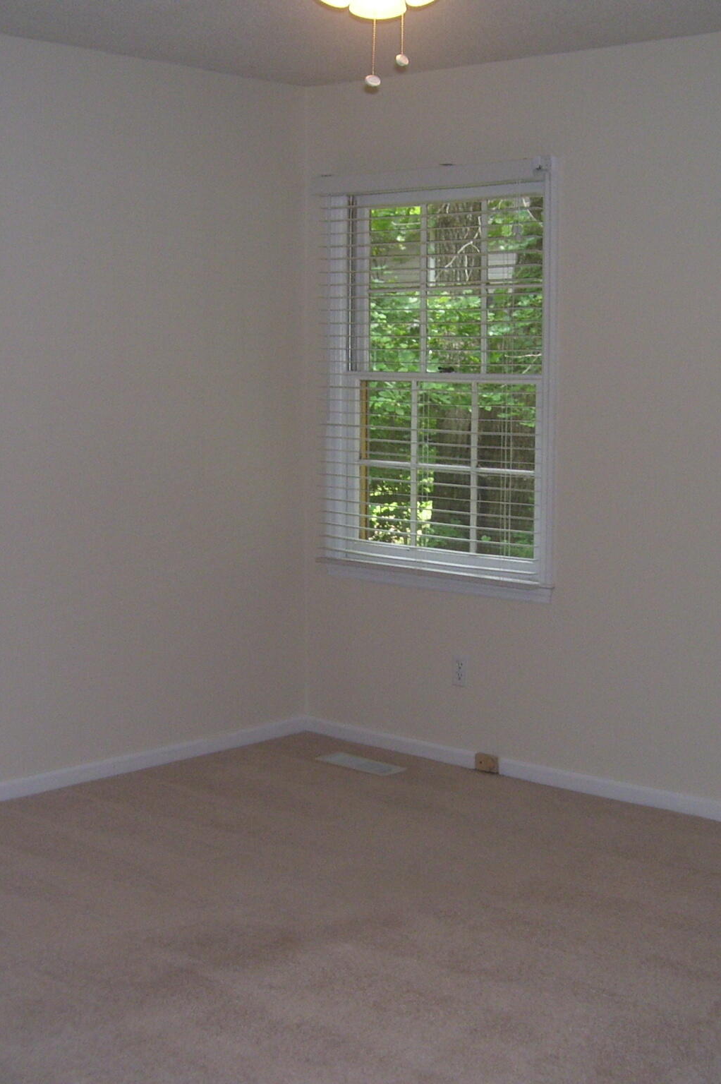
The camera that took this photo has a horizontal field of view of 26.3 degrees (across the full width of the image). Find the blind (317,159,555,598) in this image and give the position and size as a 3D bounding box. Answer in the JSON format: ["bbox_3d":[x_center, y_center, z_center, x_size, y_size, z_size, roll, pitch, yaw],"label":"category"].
[{"bbox_3d":[0.265,-0.567,5.442,1.050,1.460,0.100,6,8,42],"label":"blind"}]

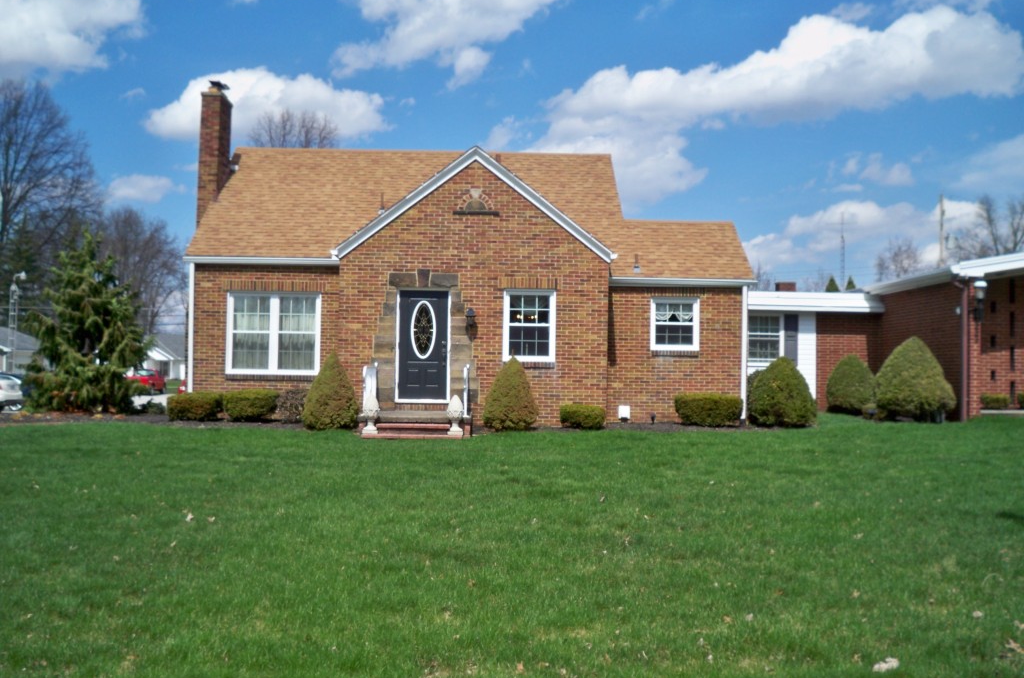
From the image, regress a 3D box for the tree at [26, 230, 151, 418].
[{"bbox_3d":[-9.512,-0.361,23.200,2.700,4.050,2.700,1,-2,0],"label":"tree"}]

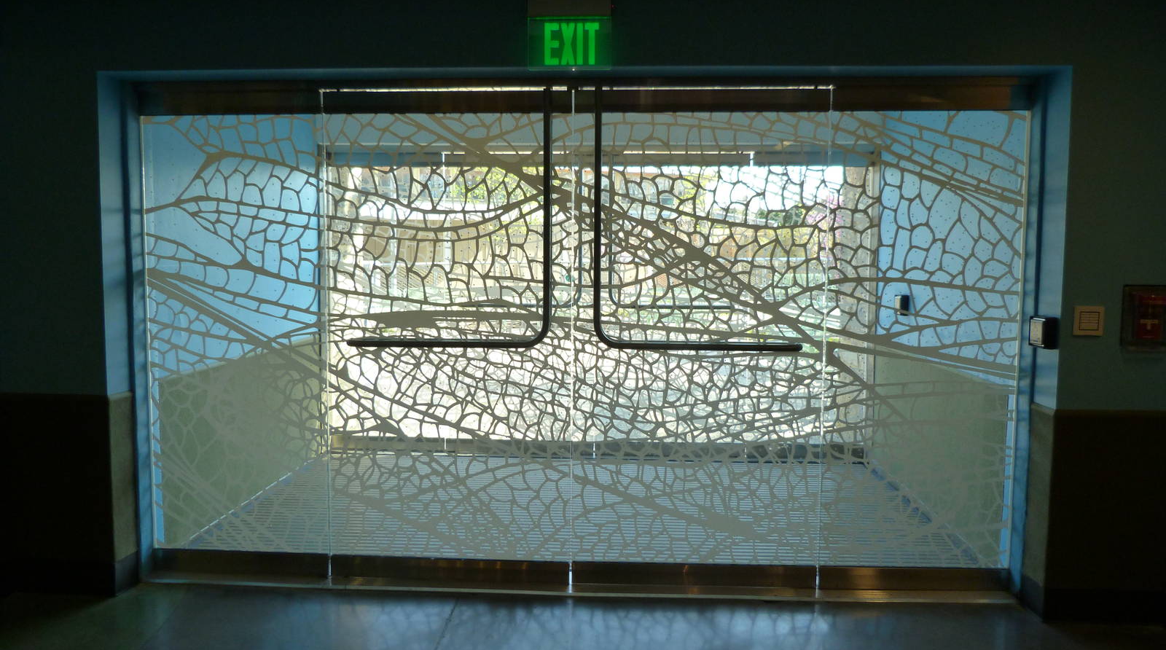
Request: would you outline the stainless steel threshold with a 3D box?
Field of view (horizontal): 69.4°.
[{"bbox_3d":[-0.055,1.084,3.636,3.700,0.121,0.130,1,4,3],"label":"stainless steel threshold"}]

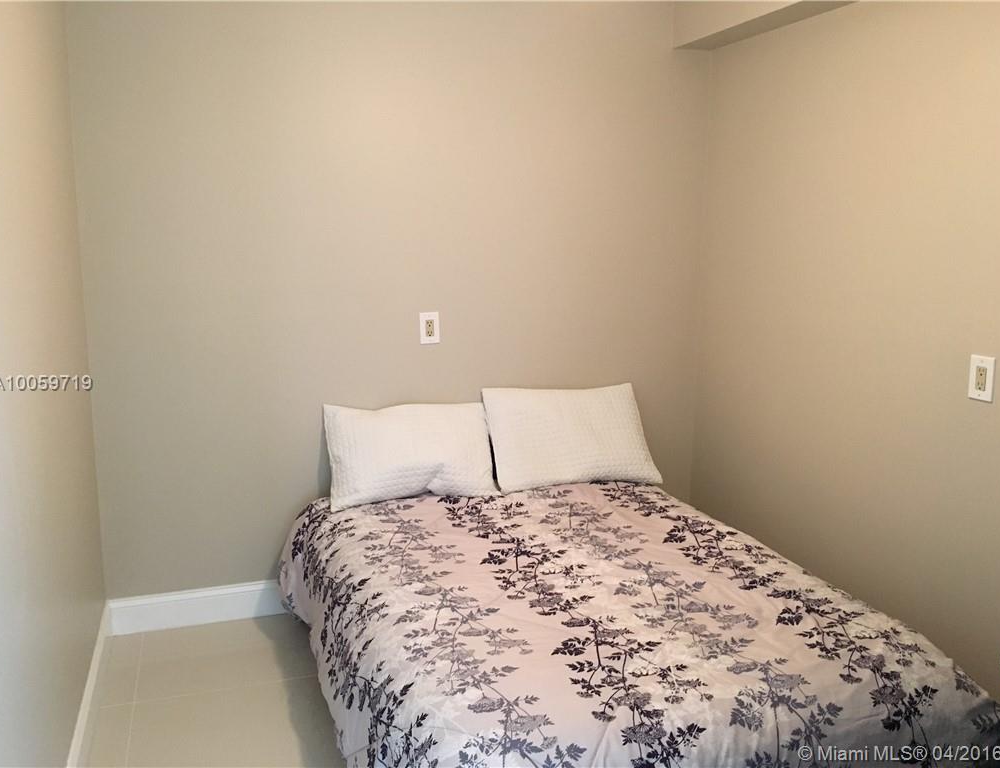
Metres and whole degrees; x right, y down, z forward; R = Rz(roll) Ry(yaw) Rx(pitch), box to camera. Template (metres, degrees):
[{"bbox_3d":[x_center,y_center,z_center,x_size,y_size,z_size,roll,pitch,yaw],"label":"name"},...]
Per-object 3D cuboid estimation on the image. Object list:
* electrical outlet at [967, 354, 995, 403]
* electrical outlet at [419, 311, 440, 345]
[{"bbox_3d":[1.344,-0.018,2.397,0.009,0.123,0.079,-3,11,-19],"label":"electrical outlet"},{"bbox_3d":[-0.276,-0.220,3.363,0.079,0.123,0.009,-3,11,-19],"label":"electrical outlet"}]

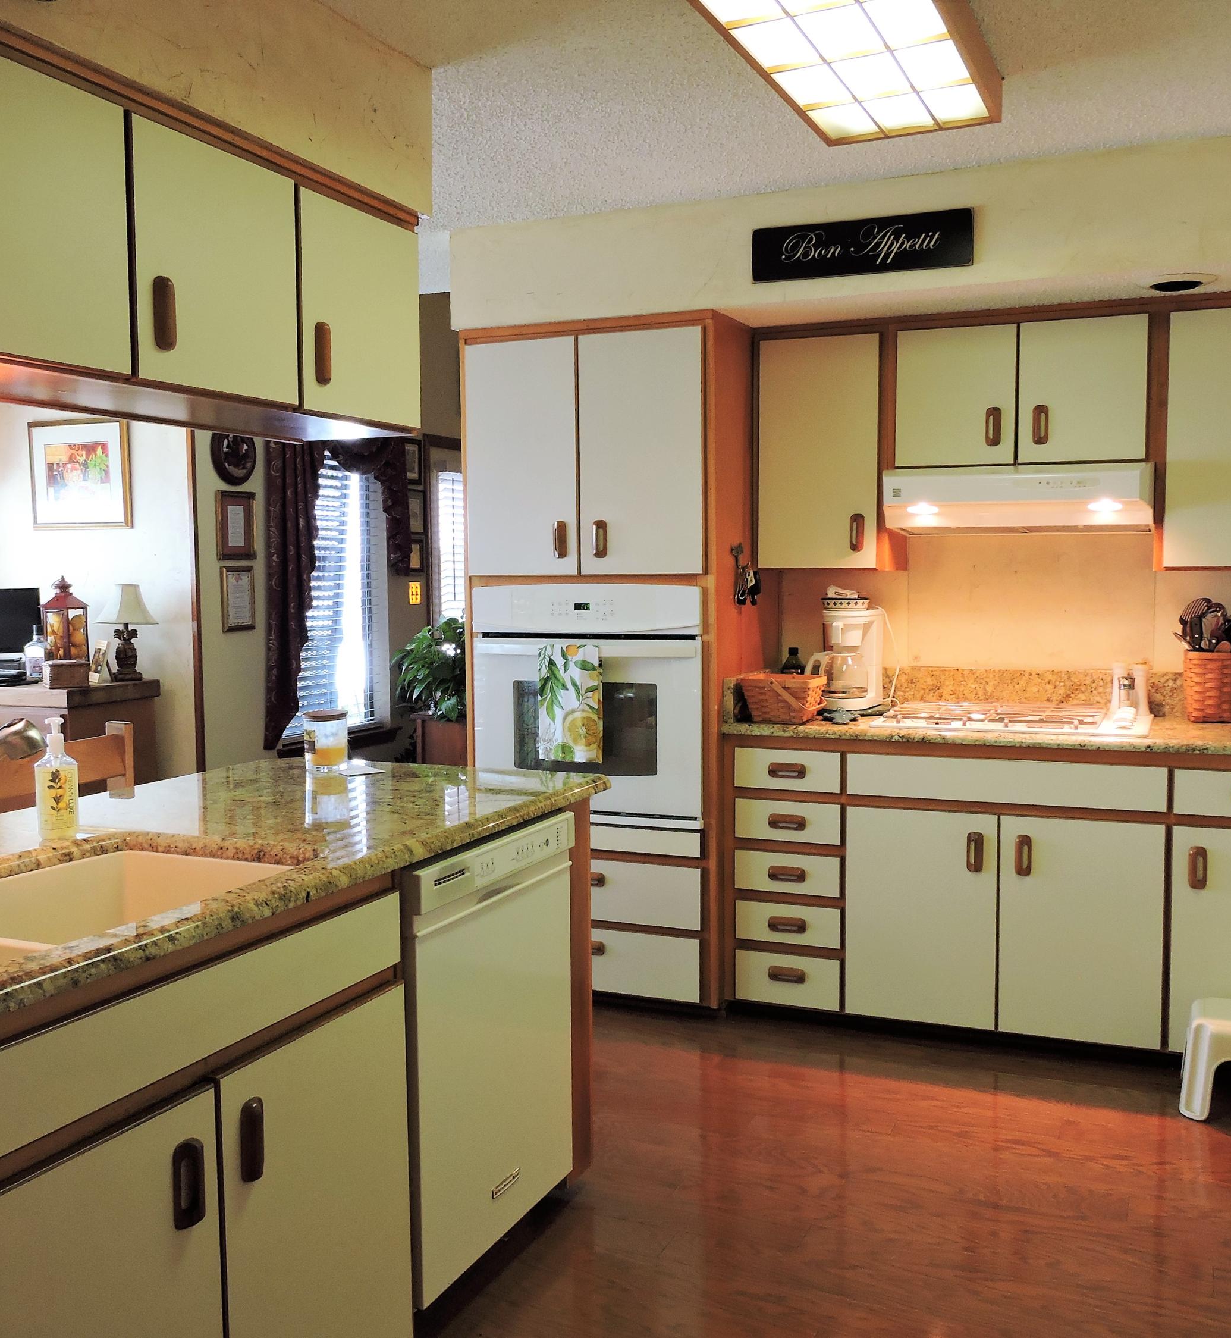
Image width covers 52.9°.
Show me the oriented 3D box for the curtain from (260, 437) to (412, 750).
[{"bbox_3d":[-1.473,-0.493,6.550,0.130,1.690,1.170,2,5,23],"label":"curtain"}]

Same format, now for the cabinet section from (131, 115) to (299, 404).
[{"bbox_3d":[-0.770,-0.655,2.092,0.320,0.391,0.365,2,5,26],"label":"cabinet section"}]

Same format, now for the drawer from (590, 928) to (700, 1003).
[{"bbox_3d":[-0.014,0.873,4.049,0.757,0.205,0.500,1,4,21],"label":"drawer"}]

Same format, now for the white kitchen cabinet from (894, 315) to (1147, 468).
[{"bbox_3d":[1.230,-0.810,3.756,0.703,0.409,0.330,1,4,21],"label":"white kitchen cabinet"}]

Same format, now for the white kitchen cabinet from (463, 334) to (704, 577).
[{"bbox_3d":[-0.018,-0.654,3.942,0.757,0.709,0.500,1,4,21],"label":"white kitchen cabinet"}]

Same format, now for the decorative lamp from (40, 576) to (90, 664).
[{"bbox_3d":[-2.423,-0.181,5.450,0.165,0.450,0.165,1,5,20],"label":"decorative lamp"}]

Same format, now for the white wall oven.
[{"bbox_3d":[-0.003,0.092,4.065,0.755,0.729,0.550,1,5,20],"label":"white wall oven"}]

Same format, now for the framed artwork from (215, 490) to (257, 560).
[{"bbox_3d":[-1.598,-0.603,5.228,0.030,0.284,0.238,1,4,22],"label":"framed artwork"}]

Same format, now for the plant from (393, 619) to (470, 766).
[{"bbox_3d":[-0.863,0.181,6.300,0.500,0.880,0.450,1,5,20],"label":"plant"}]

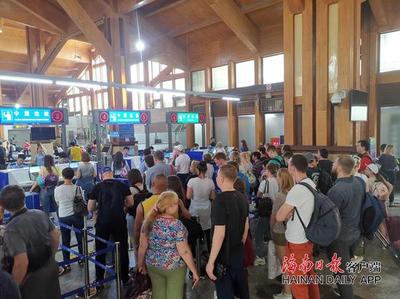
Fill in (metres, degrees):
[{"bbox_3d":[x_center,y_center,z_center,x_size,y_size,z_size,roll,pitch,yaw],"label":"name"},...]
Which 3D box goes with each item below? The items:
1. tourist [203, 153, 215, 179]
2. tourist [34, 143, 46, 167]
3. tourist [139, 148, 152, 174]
[{"bbox_3d":[0.208,0.899,6.880,0.460,1.620,0.300,-2,4,-12],"label":"tourist"},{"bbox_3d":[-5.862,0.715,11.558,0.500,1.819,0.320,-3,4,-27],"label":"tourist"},{"bbox_3d":[-1.377,0.819,8.138,0.480,1.680,0.300,-4,5,-27],"label":"tourist"}]

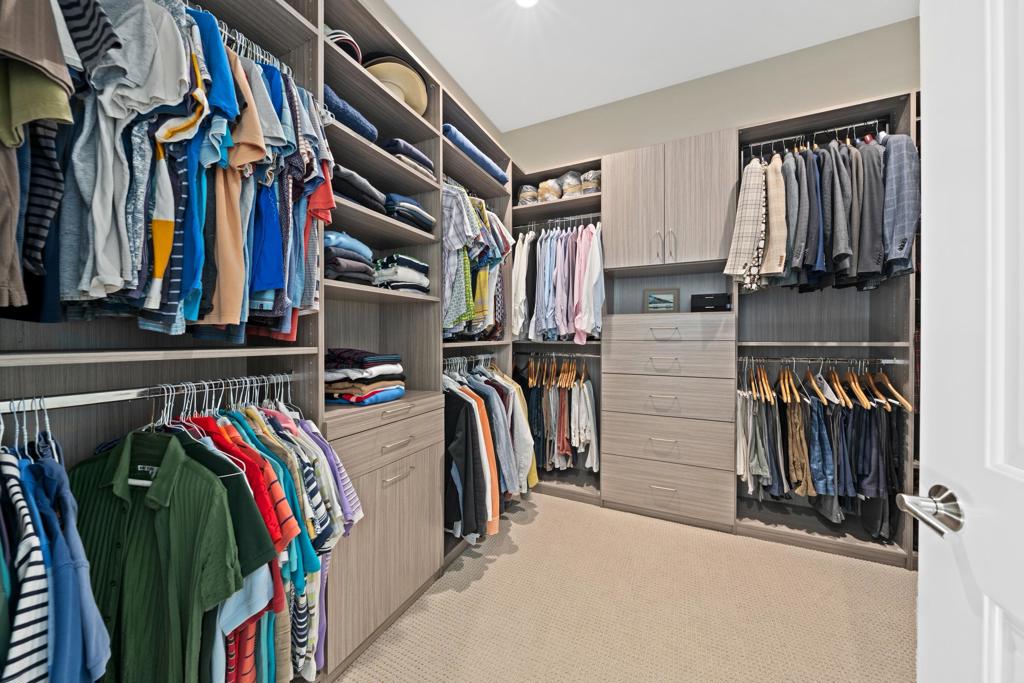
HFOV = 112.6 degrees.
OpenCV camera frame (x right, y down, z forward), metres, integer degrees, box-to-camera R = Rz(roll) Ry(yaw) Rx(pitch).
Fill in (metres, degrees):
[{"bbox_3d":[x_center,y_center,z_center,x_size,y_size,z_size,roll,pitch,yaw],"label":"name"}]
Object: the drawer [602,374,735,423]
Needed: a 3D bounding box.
[{"bbox_3d":[1.032,0.344,2.312,0.761,0.254,0.360,0,0,25],"label":"drawer"}]

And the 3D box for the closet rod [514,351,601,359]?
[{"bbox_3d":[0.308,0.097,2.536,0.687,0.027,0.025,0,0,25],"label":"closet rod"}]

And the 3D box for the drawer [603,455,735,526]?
[{"bbox_3d":[1.054,0.945,2.361,0.775,0.328,0.370,0,0,25],"label":"drawer"}]

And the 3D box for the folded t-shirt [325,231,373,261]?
[{"bbox_3d":[-0.709,-0.361,1.335,0.270,0.058,0.200,0,0,25],"label":"folded t-shirt"}]

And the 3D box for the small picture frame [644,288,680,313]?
[{"bbox_3d":[1.026,-0.265,2.337,0.226,0.181,0.035,0,-6,25],"label":"small picture frame"}]

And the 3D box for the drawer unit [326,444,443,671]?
[{"bbox_3d":[-0.618,0.761,1.425,0.360,0.585,0.612,0,0,25],"label":"drawer unit"}]

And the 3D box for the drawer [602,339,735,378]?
[{"bbox_3d":[1.032,0.106,2.312,0.761,0.221,0.360,0,0,25],"label":"drawer"}]

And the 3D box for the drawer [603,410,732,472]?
[{"bbox_3d":[1.032,0.615,2.312,0.761,0.290,0.360,0,0,25],"label":"drawer"}]

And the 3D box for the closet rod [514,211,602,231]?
[{"bbox_3d":[0.316,-0.955,2.752,0.860,0.030,0.022,0,0,25],"label":"closet rod"}]

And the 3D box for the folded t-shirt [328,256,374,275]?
[{"bbox_3d":[-0.671,-0.265,1.262,0.260,0.045,0.205,0,0,25],"label":"folded t-shirt"}]

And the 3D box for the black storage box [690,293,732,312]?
[{"bbox_3d":[1.289,-0.241,2.238,0.210,0.108,0.170,0,0,25],"label":"black storage box"}]

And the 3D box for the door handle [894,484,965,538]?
[{"bbox_3d":[0.598,0.246,0.481,0.058,0.065,0.137,0,0,23],"label":"door handle"}]

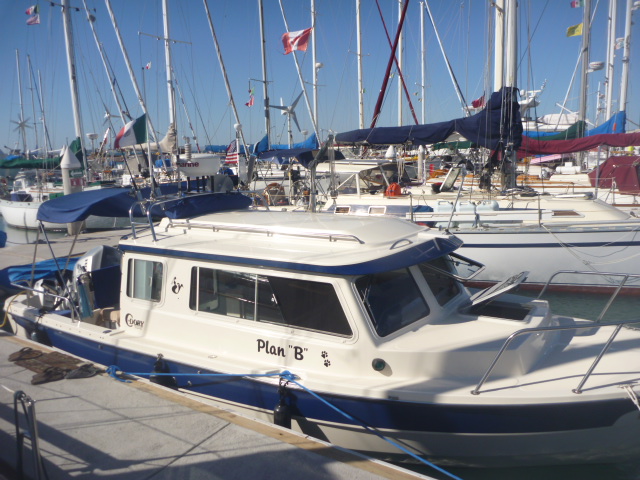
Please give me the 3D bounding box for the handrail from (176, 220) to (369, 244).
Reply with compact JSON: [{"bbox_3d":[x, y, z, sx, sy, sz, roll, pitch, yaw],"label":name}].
[{"bbox_3d":[-0.646,-0.088,5.428,2.400,0.110,0.070,5,11,28],"label":"handrail"}]

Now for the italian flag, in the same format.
[{"bbox_3d":[-2.031,-1.163,5.550,0.360,0.350,0.120,-1,10,0],"label":"italian flag"}]

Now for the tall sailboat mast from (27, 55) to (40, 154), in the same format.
[{"bbox_3d":[-31.277,-14.341,56.514,0.200,11.195,0.200,-1,10,0],"label":"tall sailboat mast"}]

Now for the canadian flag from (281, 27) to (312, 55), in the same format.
[{"bbox_3d":[-0.561,-4.971,12.900,0.740,0.640,0.200,-1,10,0],"label":"canadian flag"}]

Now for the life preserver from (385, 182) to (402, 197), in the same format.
[{"bbox_3d":[1.732,-1.190,12.200,0.420,0.340,0.220,5,11,27],"label":"life preserver"}]

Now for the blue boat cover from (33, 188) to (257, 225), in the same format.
[{"bbox_3d":[-2.202,-0.502,6.792,2.150,0.420,1.750,5,11,27],"label":"blue boat cover"}]

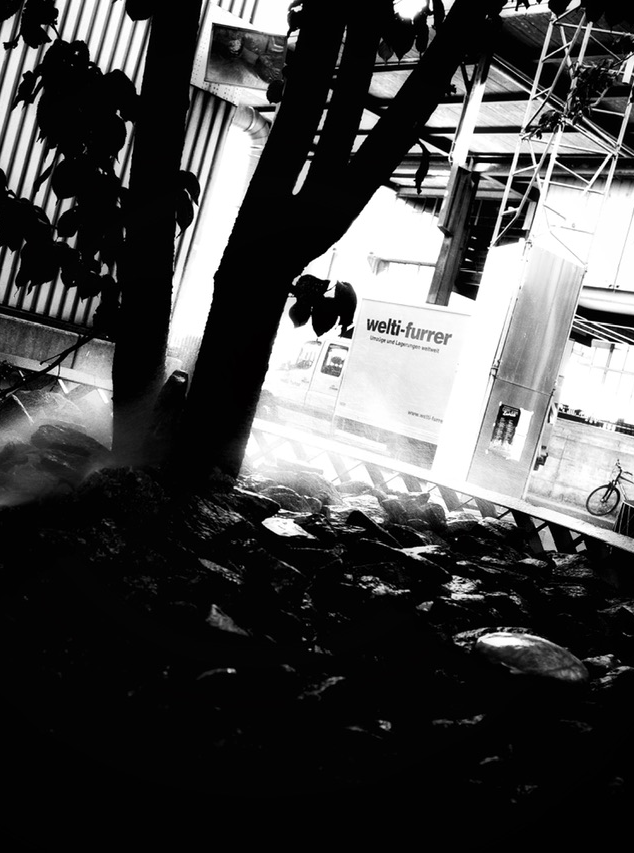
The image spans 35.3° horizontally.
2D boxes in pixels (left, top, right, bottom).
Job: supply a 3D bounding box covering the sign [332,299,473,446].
[{"bbox_3d":[1.634,-1.044,18.413,0.120,2.343,3.000,13,3,-43],"label":"sign"}]

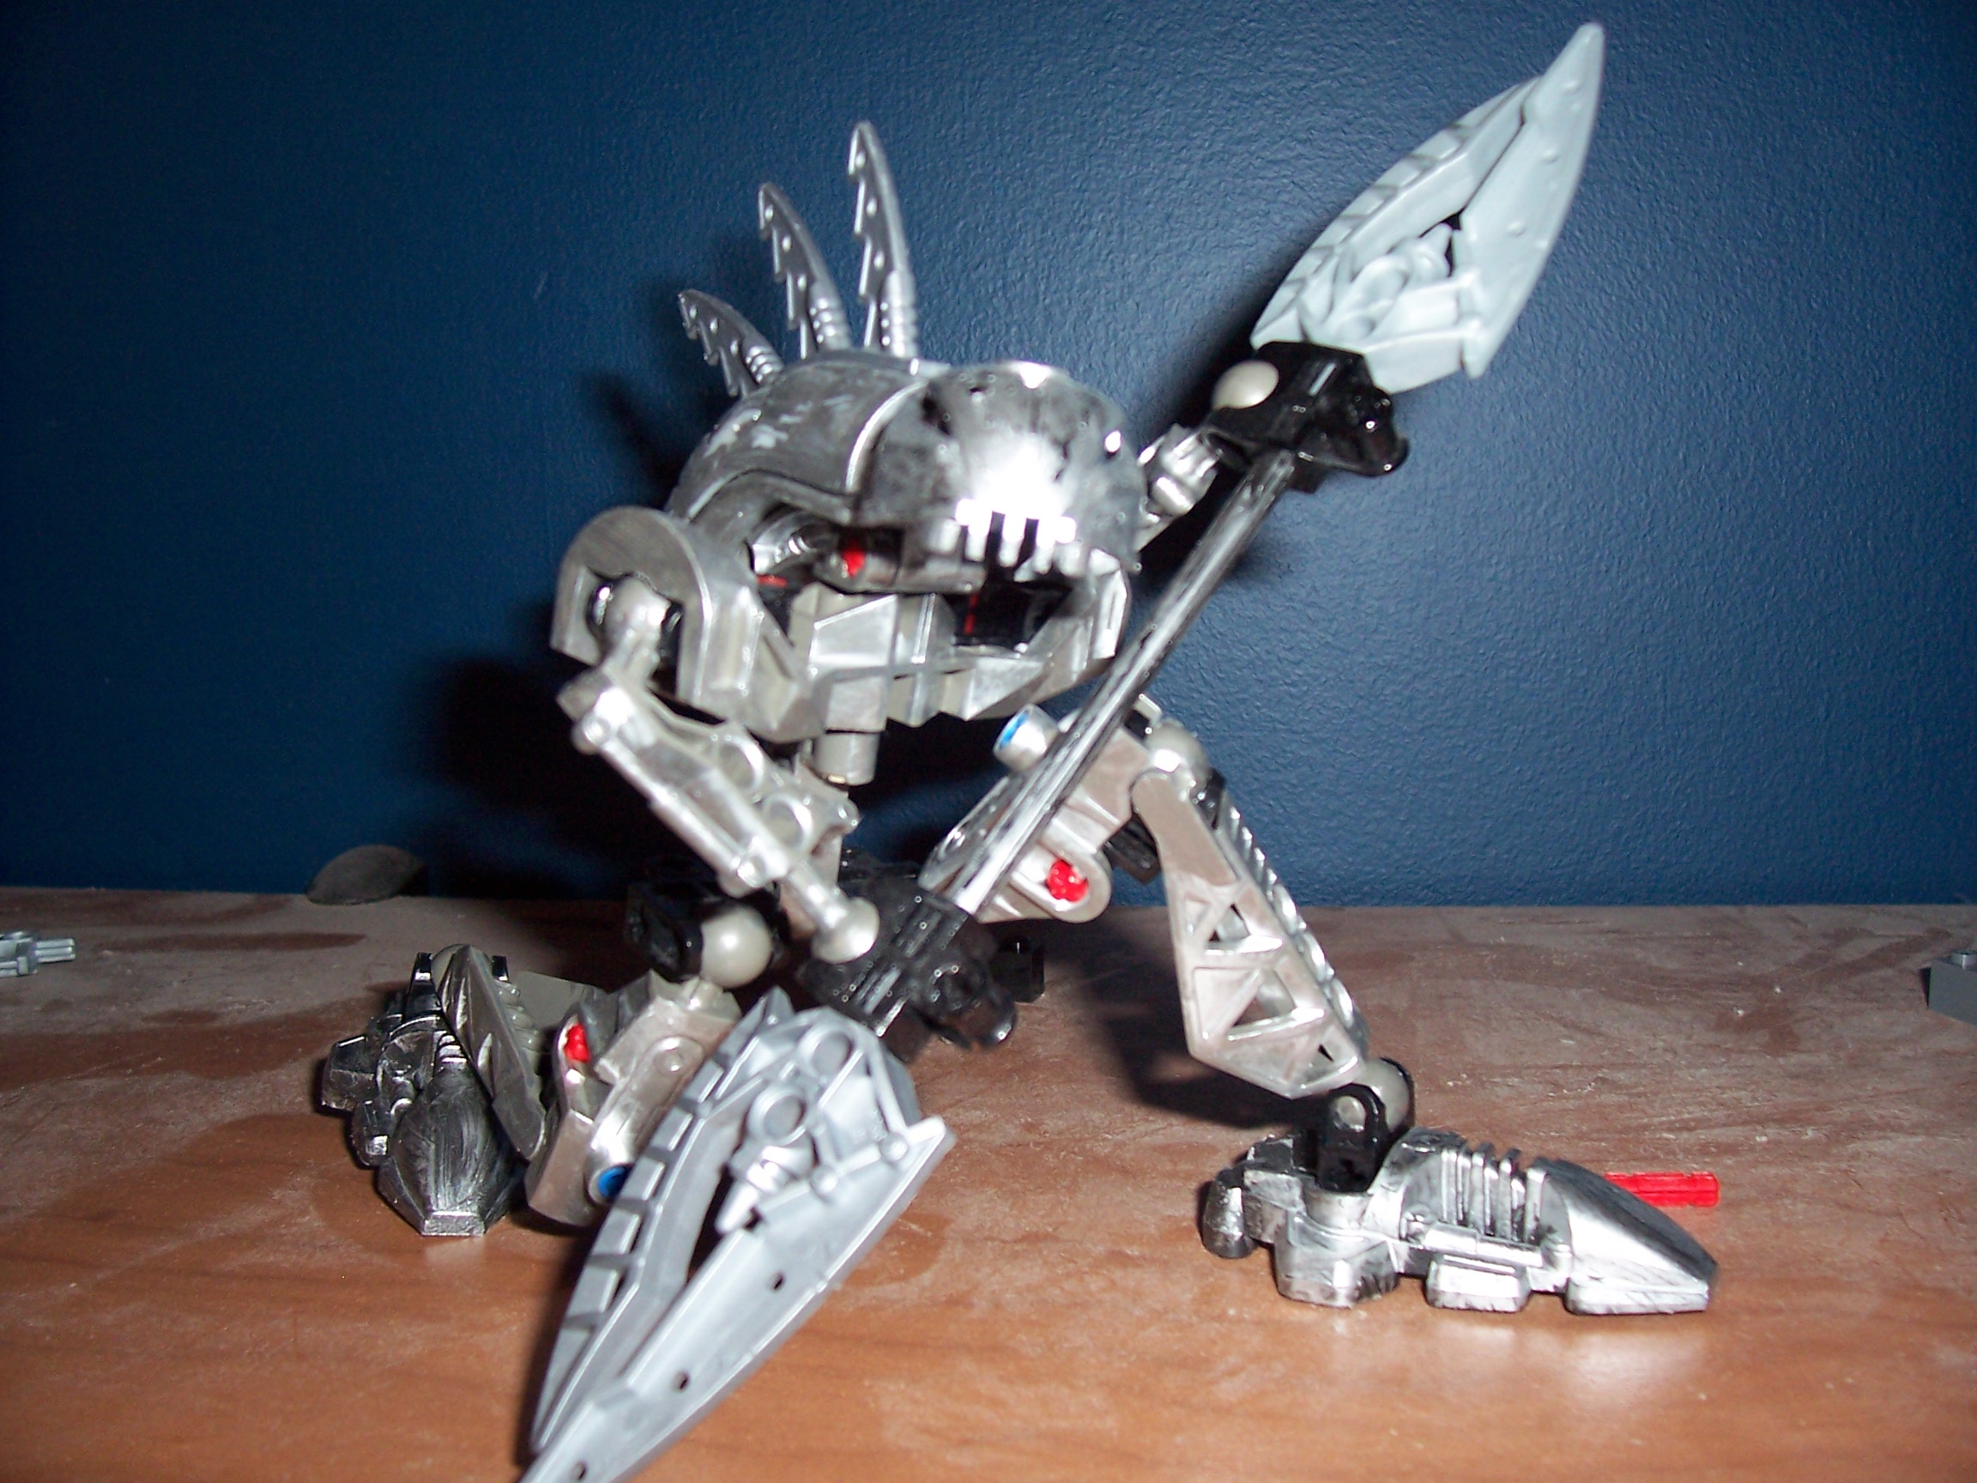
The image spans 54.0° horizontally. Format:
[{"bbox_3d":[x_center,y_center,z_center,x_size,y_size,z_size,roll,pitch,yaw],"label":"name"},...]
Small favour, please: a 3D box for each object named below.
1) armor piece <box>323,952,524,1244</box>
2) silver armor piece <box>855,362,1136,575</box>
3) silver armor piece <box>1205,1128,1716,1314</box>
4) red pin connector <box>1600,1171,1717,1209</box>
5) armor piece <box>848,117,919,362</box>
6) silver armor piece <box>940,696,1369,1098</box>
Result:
[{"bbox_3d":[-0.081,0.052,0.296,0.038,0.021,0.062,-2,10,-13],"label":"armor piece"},{"bbox_3d":[0.002,-0.033,0.236,0.035,0.025,0.024,-5,17,-30],"label":"silver armor piece"},{"bbox_3d":[0.061,0.060,0.257,0.064,0.019,0.039,4,11,21],"label":"silver armor piece"},{"bbox_3d":[0.096,0.064,0.276,0.016,0.005,0.005,0,10,0],"label":"red pin connector"},{"bbox_3d":[-0.013,-0.064,0.251,0.004,0.032,0.009,-6,-7,-32],"label":"armor piece"},{"bbox_3d":[0.021,0.020,0.251,0.054,0.052,0.030,1,15,5],"label":"silver armor piece"}]

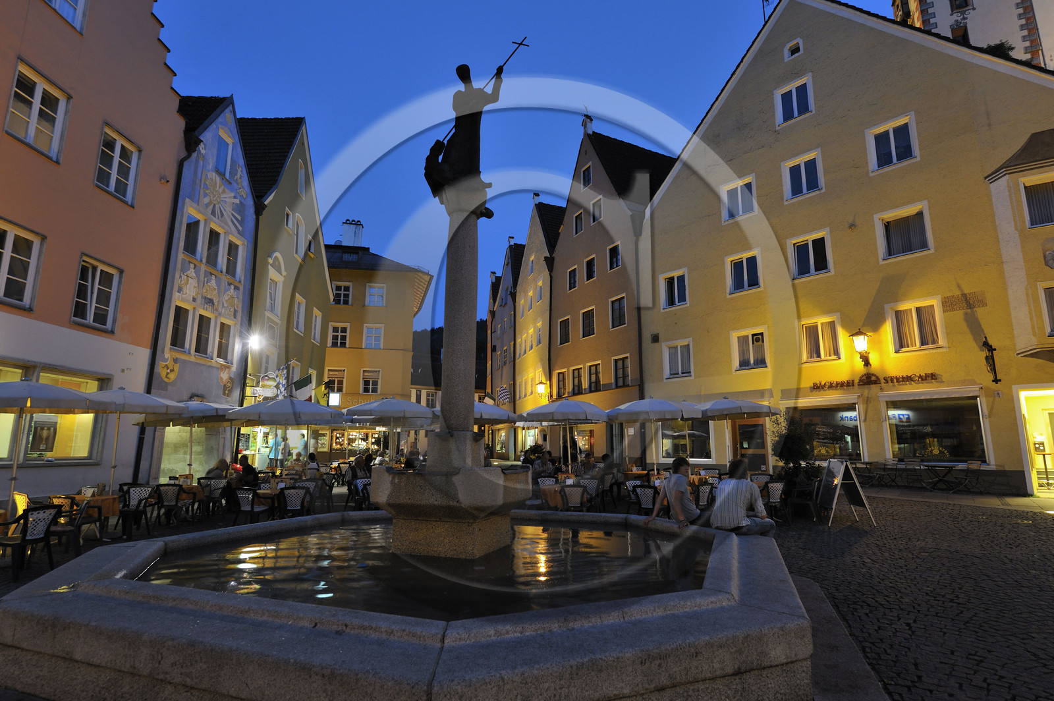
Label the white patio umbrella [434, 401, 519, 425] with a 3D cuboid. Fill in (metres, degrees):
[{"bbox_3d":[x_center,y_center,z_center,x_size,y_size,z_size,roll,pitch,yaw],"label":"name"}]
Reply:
[{"bbox_3d":[-1.199,2.231,10.976,1.970,2.510,1.970,1,-10,0],"label":"white patio umbrella"}]

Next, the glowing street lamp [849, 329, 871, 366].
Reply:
[{"bbox_3d":[10.629,-0.105,17.734,0.660,1.150,0.520,9,-14,-40],"label":"glowing street lamp"}]

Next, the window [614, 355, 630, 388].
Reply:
[{"bbox_3d":[4.507,1.016,26.270,0.150,1.460,1.280,6,-12,-26],"label":"window"}]

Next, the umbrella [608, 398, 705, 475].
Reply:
[{"bbox_3d":[2.577,2.195,11.192,1.970,2.500,1.970,1,-10,0],"label":"umbrella"}]

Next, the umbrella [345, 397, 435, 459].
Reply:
[{"bbox_3d":[-3.052,2.374,12.169,2.080,2.620,2.080,0,-10,0],"label":"umbrella"}]

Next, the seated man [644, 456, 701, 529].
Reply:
[{"bbox_3d":[1.990,2.006,6.853,0.950,1.360,0.620,6,-12,-29],"label":"seated man"}]

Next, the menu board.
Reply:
[{"bbox_3d":[6.124,2.758,10.813,0.820,1.190,0.680,-1,-11,6],"label":"menu board"}]

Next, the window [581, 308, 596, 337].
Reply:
[{"bbox_3d":[3.259,-1.442,29.330,0.150,1.500,1.280,6,-12,-26],"label":"window"}]

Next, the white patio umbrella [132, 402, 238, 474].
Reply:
[{"bbox_3d":[-6.984,2.291,11.445,2.450,2.500,2.450,0,-11,0],"label":"white patio umbrella"}]

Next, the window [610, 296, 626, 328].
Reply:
[{"bbox_3d":[4.431,-1.823,26.696,0.200,1.400,1.100,6,-12,-28],"label":"window"}]

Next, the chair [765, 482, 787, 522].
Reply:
[{"bbox_3d":[4.735,2.948,10.792,0.560,0.820,0.570,2,-11,-10],"label":"chair"}]

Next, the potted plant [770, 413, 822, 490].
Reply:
[{"bbox_3d":[5.229,2.246,10.679,1.000,2.050,1.000,1,-10,0],"label":"potted plant"}]

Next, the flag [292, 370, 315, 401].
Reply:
[{"bbox_3d":[-8.508,1.494,21.067,0.750,1.400,0.200,0,-10,0],"label":"flag"}]

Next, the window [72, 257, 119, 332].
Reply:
[{"bbox_3d":[-9.766,-1.240,12.597,0.150,1.480,1.100,0,-11,4],"label":"window"}]

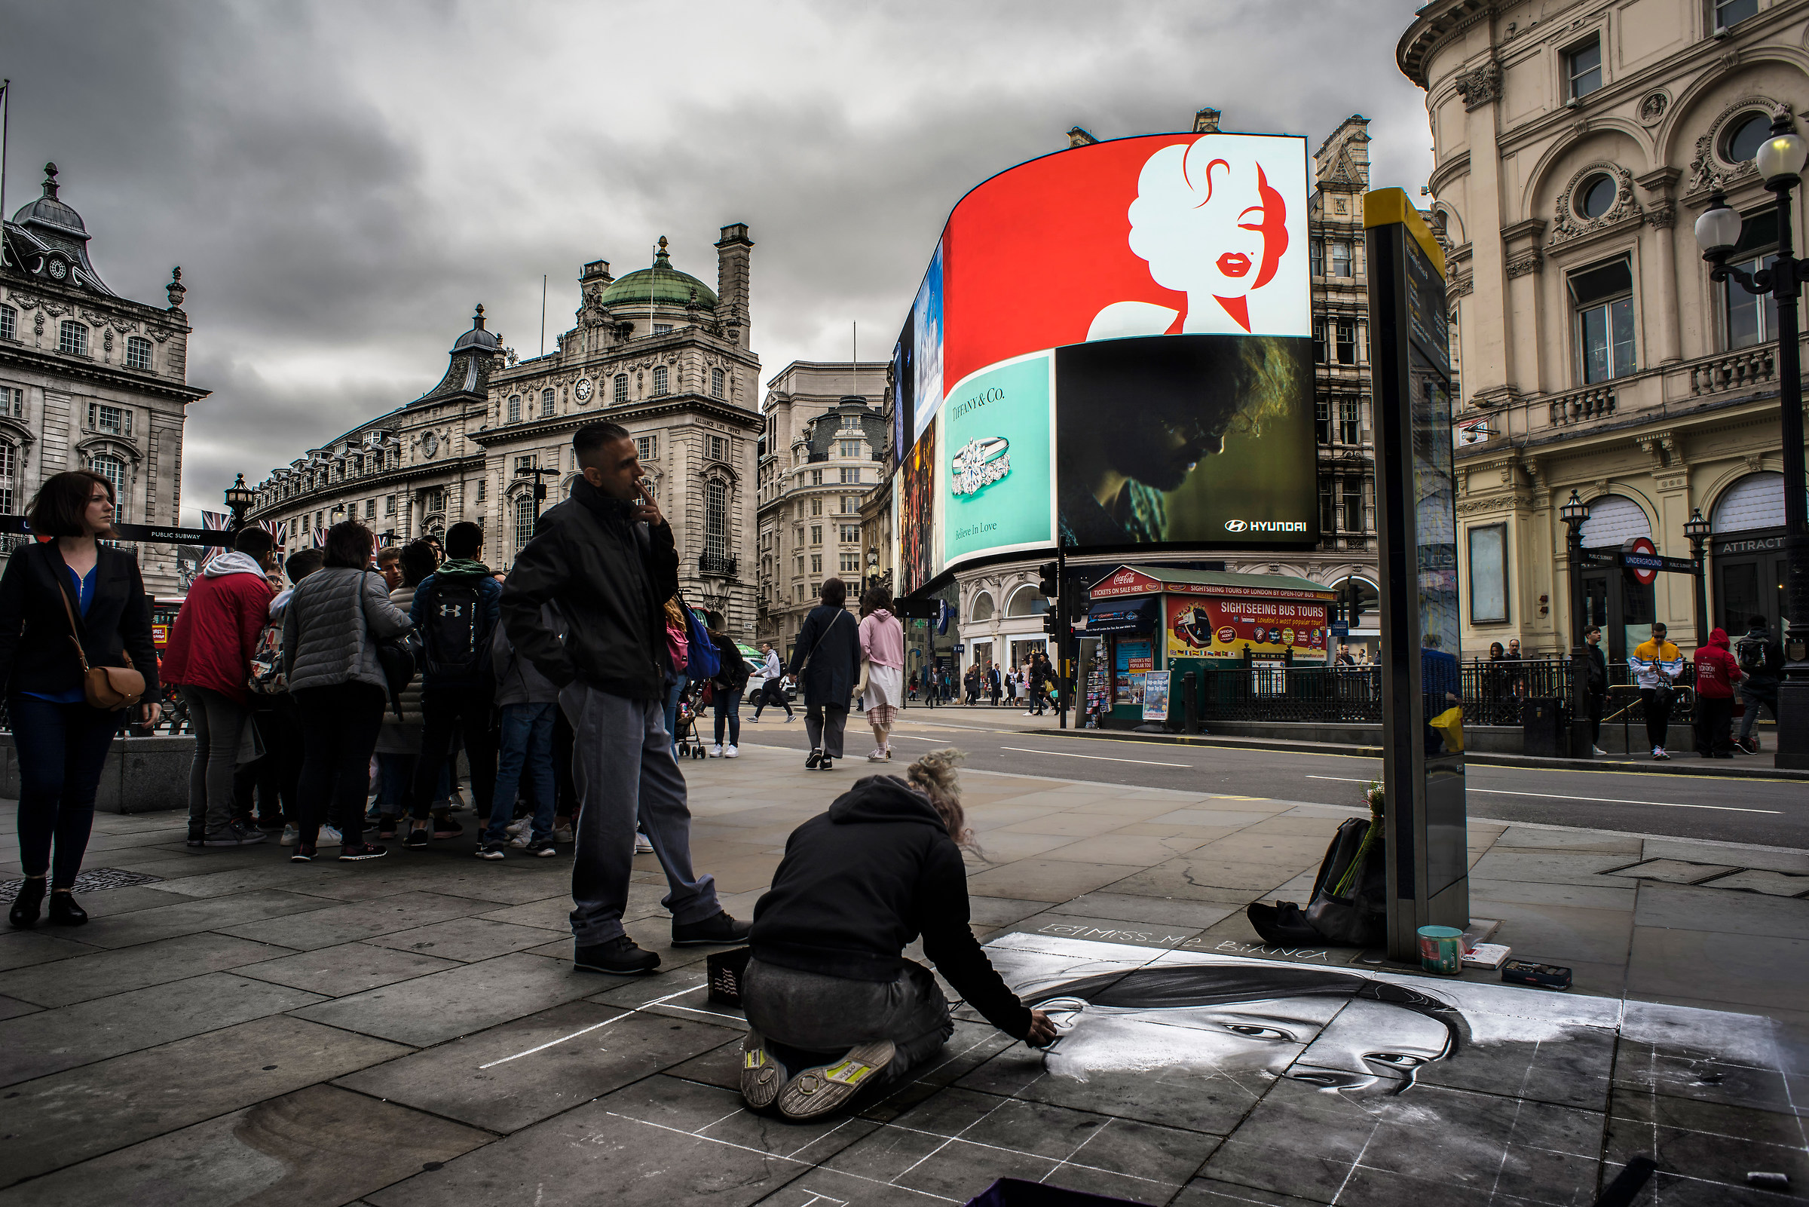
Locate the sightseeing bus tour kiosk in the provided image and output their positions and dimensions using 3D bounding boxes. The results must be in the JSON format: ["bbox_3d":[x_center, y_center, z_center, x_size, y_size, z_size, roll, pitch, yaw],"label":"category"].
[{"bbox_3d":[6.270,0.970,24.950,5.200,3.200,2.400,2,-5,-31],"label":"sightseeing bus tour kiosk"}]

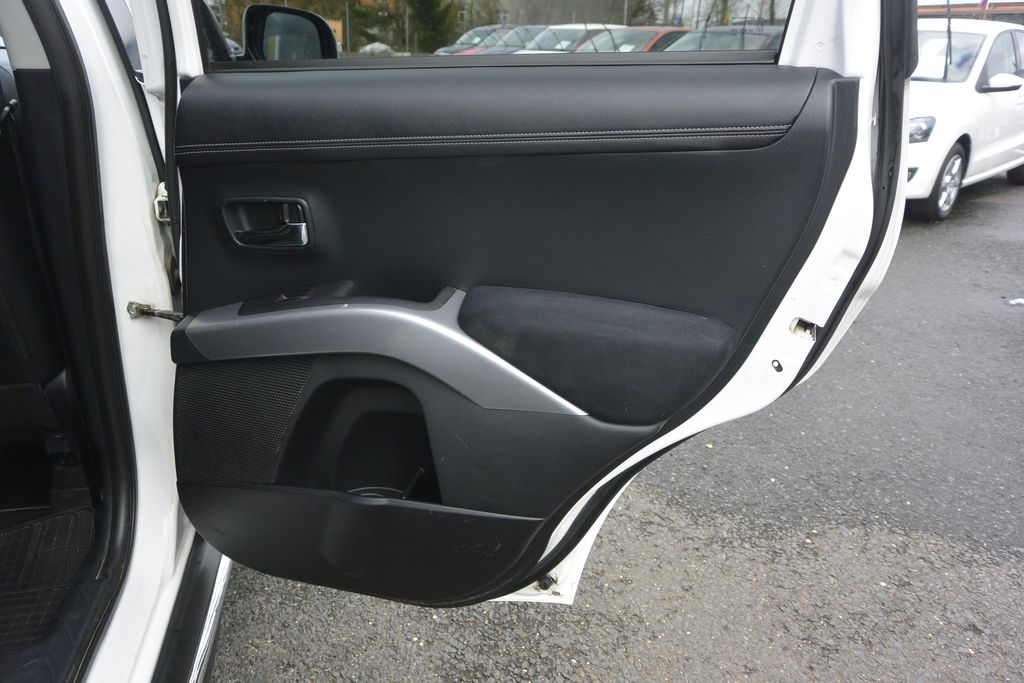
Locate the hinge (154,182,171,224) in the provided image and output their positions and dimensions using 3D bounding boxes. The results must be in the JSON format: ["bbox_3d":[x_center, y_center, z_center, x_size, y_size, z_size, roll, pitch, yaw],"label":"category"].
[{"bbox_3d":[-0.463,-0.185,1.030,0.040,0.055,0.036,-4,22,-10],"label":"hinge"}]

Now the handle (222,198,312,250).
[{"bbox_3d":[-0.305,-0.151,0.977,0.118,0.064,0.040,2,21,10],"label":"handle"}]

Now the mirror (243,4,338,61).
[{"bbox_3d":[-0.560,-0.774,1.981,0.235,0.180,0.130,-1,22,-4],"label":"mirror"}]

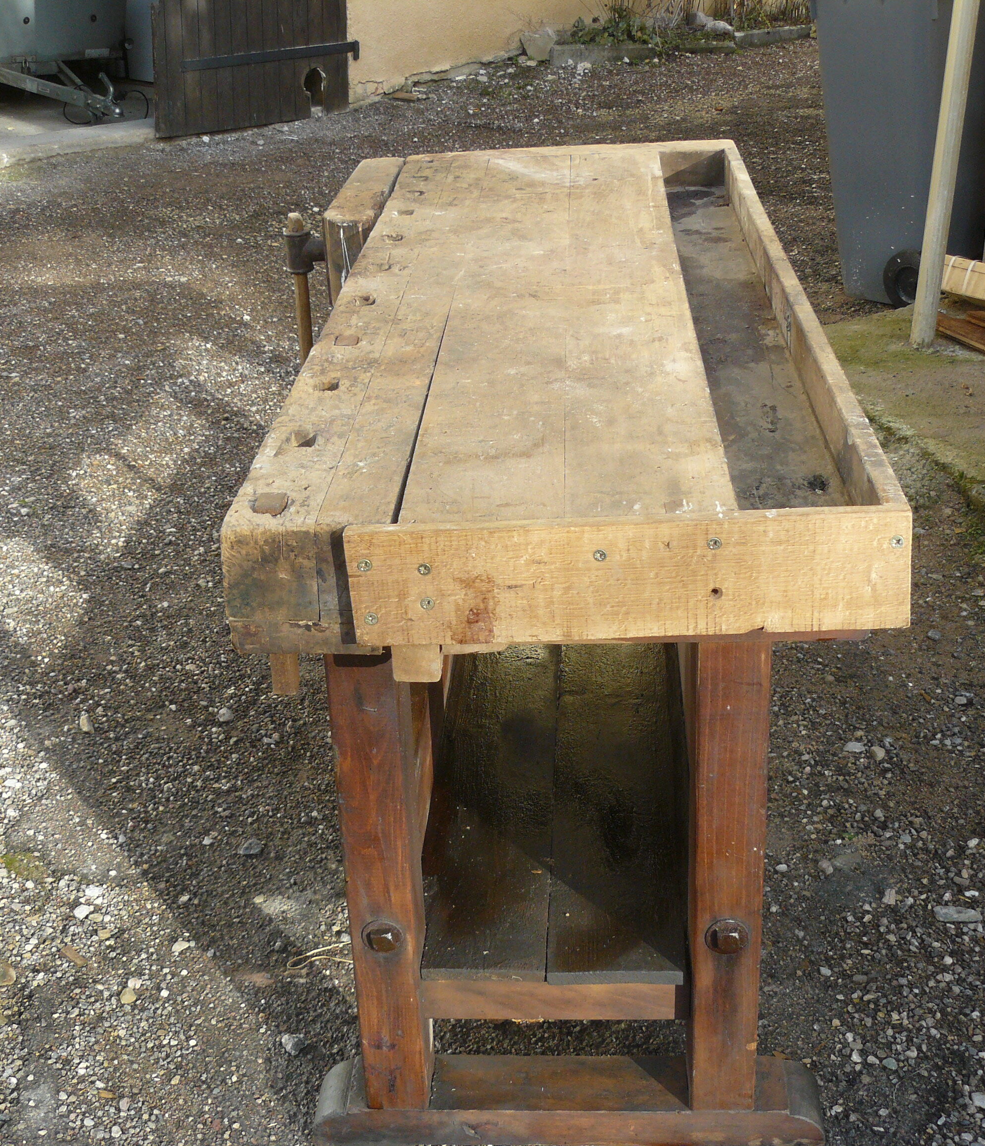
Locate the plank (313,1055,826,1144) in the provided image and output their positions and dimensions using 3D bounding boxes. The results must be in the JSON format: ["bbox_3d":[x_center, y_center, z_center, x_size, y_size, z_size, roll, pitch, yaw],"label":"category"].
[{"bbox_3d":[0.092,0.648,1.954,0.617,0.055,0.090,-1,25,3],"label":"plank"}]

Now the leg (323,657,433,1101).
[{"bbox_3d":[-0.123,0.343,1.818,0.070,0.632,0.087,-1,25,3],"label":"leg"}]

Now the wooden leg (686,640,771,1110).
[{"bbox_3d":[0.264,0.334,1.794,0.073,0.632,0.087,-1,25,3],"label":"wooden leg"}]

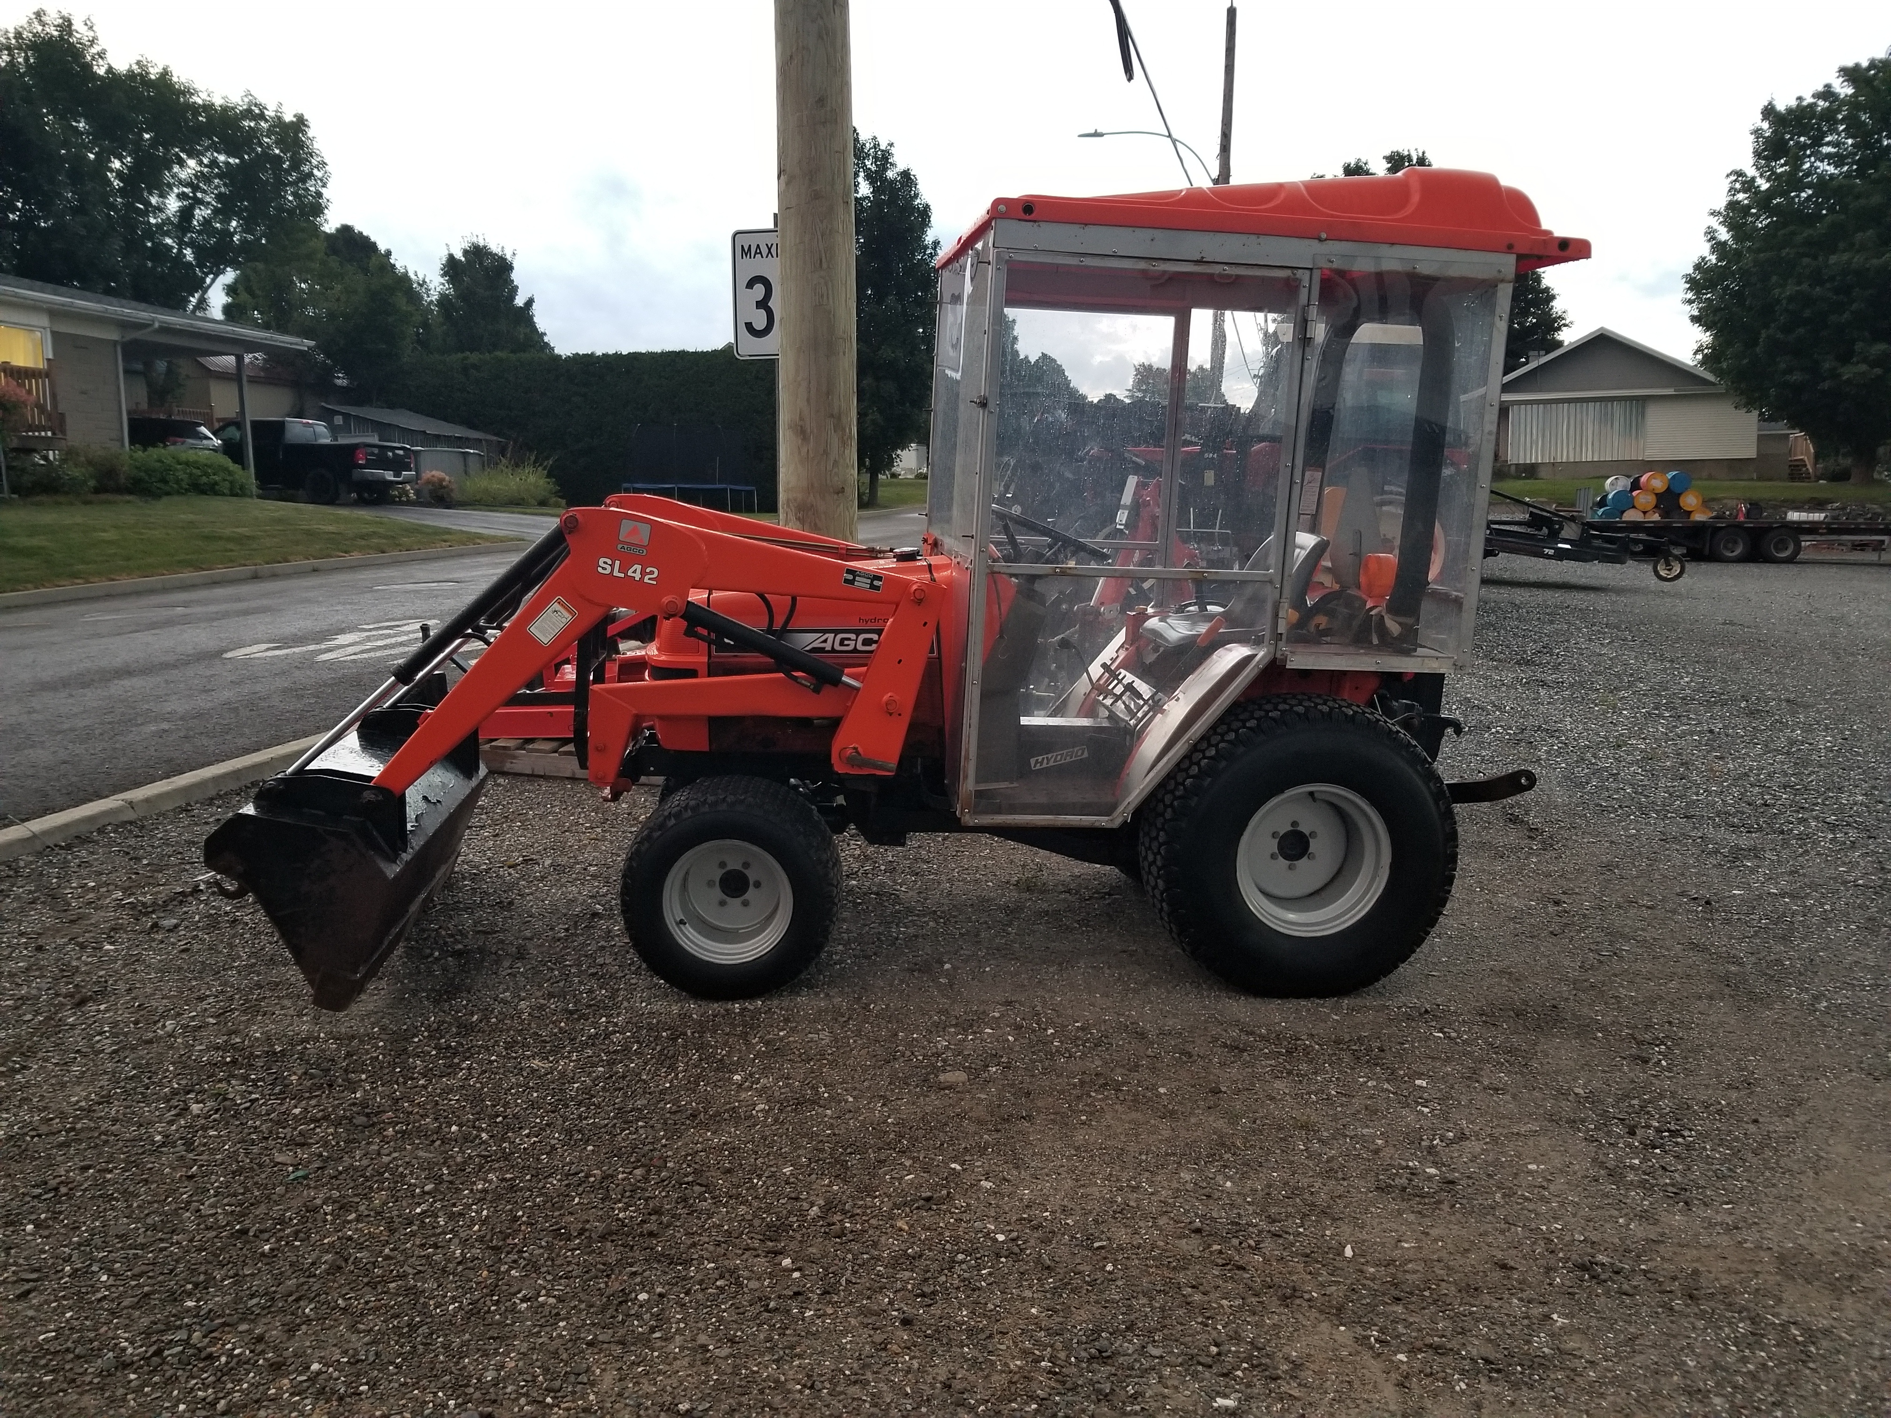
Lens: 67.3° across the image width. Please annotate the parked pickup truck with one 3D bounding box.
[{"bbox_3d":[-15.014,-5.542,31.891,5.850,1.920,2.020,3,9,18],"label":"parked pickup truck"}]

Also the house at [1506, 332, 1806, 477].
[{"bbox_3d":[24.322,-11.018,52.863,10.800,5.200,11.500,2,9,14],"label":"house"}]

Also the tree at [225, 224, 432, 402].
[{"bbox_3d":[-19.542,-10.976,45.000,6.800,8.800,6.500,0,9,0],"label":"tree"}]

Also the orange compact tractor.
[{"bbox_3d":[-0.046,-0.552,4.889,4.250,2.650,1.560,1,9,-8],"label":"orange compact tractor"}]

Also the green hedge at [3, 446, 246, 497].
[{"bbox_3d":[-12.415,-3.639,21.800,1.200,0.900,4.800,1,9,8],"label":"green hedge"}]

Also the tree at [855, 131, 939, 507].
[{"bbox_3d":[-2.029,-12.882,47.000,5.600,12.400,5.600,0,9,0],"label":"tree"}]

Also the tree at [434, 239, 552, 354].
[{"bbox_3d":[-16.686,-12.413,52.000,5.200,9.600,5.200,0,9,0],"label":"tree"}]

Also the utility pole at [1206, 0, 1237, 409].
[{"bbox_3d":[5.230,-7.850,27.105,0.300,10.510,0.300,0,9,0],"label":"utility pole"}]

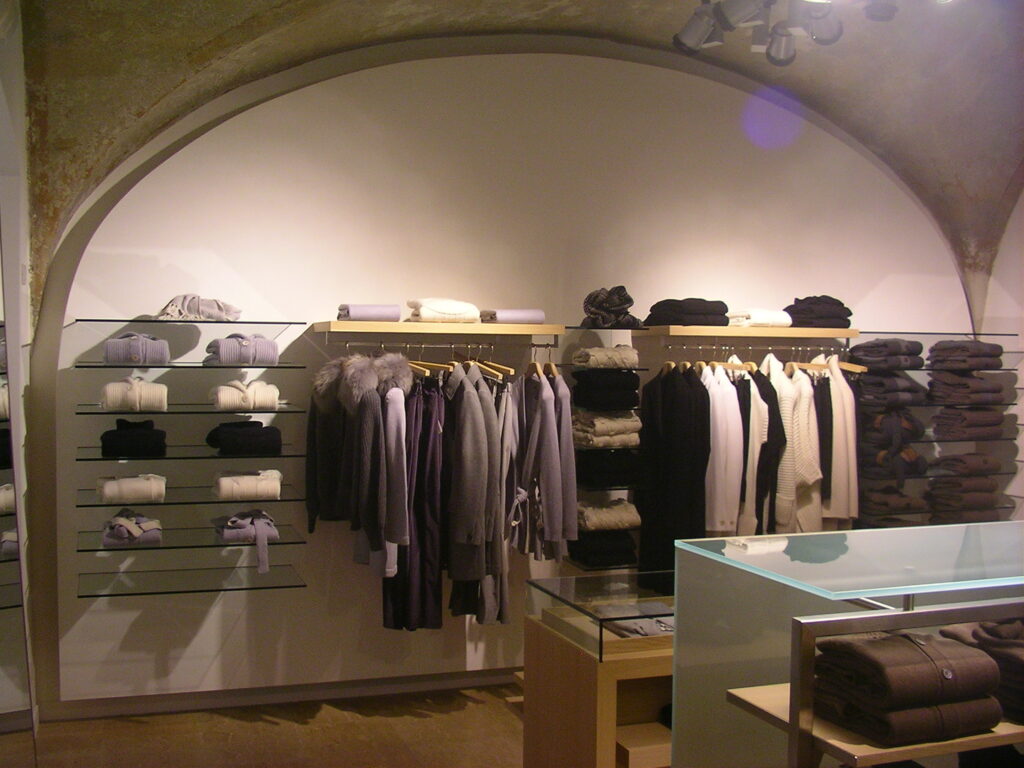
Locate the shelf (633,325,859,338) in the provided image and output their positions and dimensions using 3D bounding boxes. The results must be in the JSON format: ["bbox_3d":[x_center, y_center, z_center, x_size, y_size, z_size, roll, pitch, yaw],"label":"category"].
[{"bbox_3d":[1.120,-0.248,5.441,1.002,0.042,0.431,0,3,-19],"label":"shelf"}]

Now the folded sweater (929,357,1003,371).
[{"bbox_3d":[2.289,-0.110,5.688,0.240,0.064,0.265,0,3,-20],"label":"folded sweater"}]

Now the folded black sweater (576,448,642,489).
[{"bbox_3d":[0.422,0.372,5.063,0.240,0.157,0.265,0,3,-20],"label":"folded black sweater"}]

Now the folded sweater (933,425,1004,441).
[{"bbox_3d":[2.226,0.223,5.515,0.230,0.066,0.250,0,3,-19],"label":"folded sweater"}]

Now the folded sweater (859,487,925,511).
[{"bbox_3d":[1.876,0.571,5.581,0.240,0.096,0.265,0,3,-20],"label":"folded sweater"}]

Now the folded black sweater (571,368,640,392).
[{"bbox_3d":[0.419,-0.017,5.063,0.240,0.096,0.230,0,3,-19],"label":"folded black sweater"}]

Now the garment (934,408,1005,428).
[{"bbox_3d":[2.329,0.171,5.754,0.240,0.082,0.261,0,3,-20],"label":"garment"}]

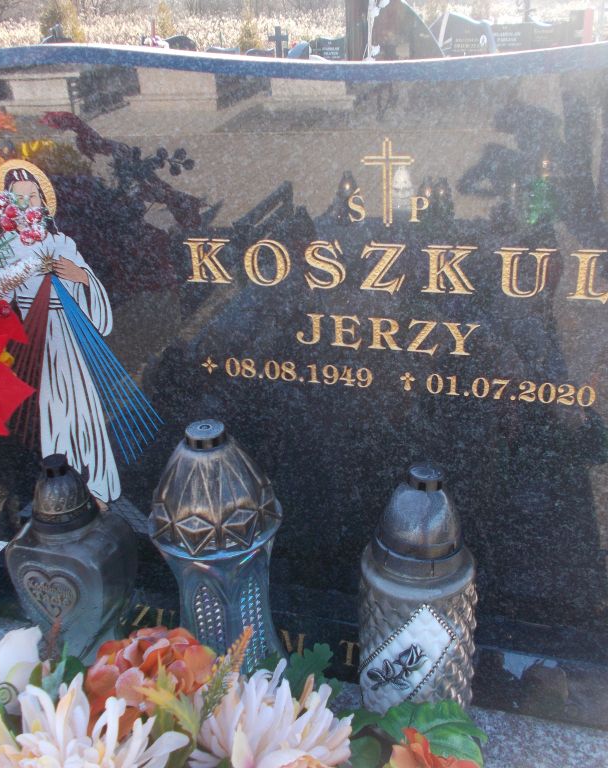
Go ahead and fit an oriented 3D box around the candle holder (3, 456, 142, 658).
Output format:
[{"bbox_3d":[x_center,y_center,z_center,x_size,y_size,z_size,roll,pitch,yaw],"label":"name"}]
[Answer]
[{"bbox_3d":[-0.241,0.204,0.818,0.122,0.286,0.084,3,25,12],"label":"candle holder"}]

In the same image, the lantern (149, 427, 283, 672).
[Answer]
[{"bbox_3d":[-0.077,0.196,0.744,0.125,0.347,0.125,5,26,16],"label":"lantern"}]

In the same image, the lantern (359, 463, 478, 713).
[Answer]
[{"bbox_3d":[0.106,0.218,0.701,0.111,0.325,0.111,12,29,30],"label":"lantern"}]

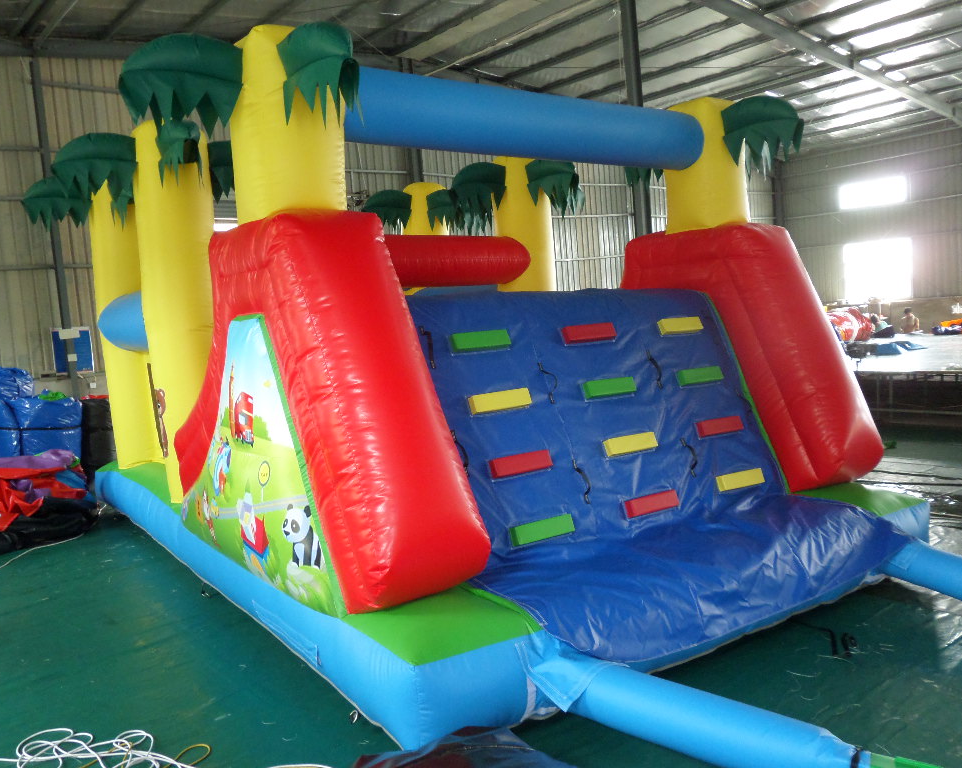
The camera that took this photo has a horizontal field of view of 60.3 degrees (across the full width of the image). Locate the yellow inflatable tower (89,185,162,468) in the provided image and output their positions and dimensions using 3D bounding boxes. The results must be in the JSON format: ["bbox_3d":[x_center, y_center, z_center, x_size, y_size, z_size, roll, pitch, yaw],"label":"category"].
[{"bbox_3d":[-3.088,-0.543,7.281,0.520,2.606,0.520,-7,6,-34],"label":"yellow inflatable tower"}]

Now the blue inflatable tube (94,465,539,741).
[{"bbox_3d":[-1.731,0.977,5.548,0.650,0.320,6.100,-7,6,-34],"label":"blue inflatable tube"}]

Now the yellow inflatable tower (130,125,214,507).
[{"bbox_3d":[-2.045,-0.473,5.719,0.520,2.606,0.520,-7,6,-34],"label":"yellow inflatable tower"}]

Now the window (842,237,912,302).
[{"bbox_3d":[10.166,-2.881,21.248,0.120,1.531,1.812,-7,6,-33],"label":"window"}]

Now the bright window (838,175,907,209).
[{"bbox_3d":[9.981,-4.860,21.152,0.120,0.577,1.786,-7,6,-33],"label":"bright window"}]

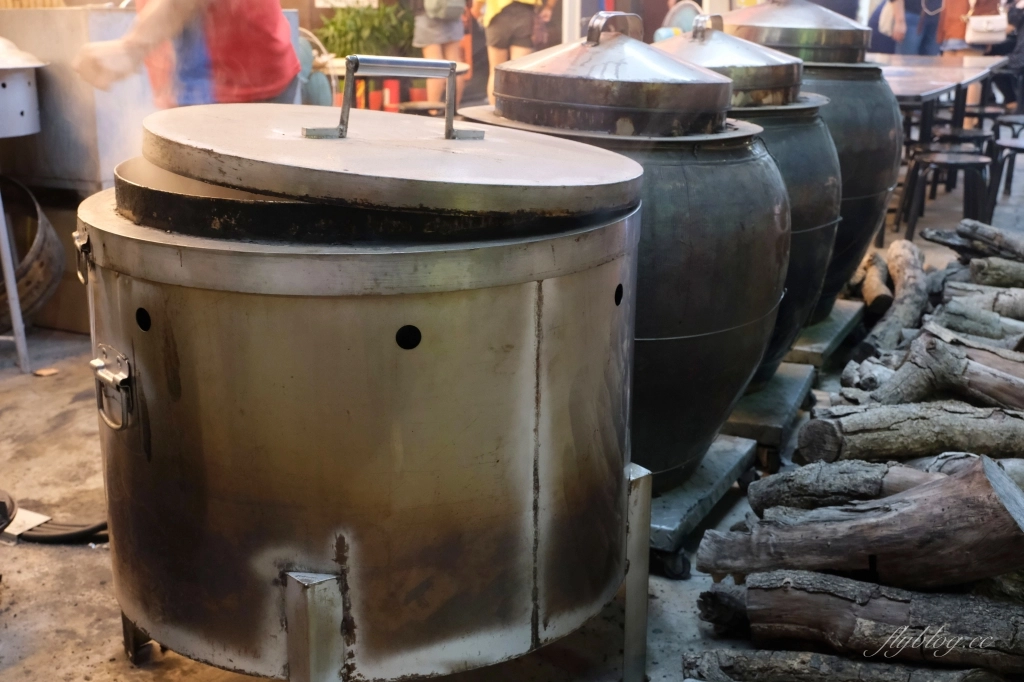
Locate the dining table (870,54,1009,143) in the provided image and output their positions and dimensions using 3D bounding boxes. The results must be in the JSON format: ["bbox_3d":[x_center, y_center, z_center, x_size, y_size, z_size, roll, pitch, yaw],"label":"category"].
[{"bbox_3d":[2.202,-1.274,6.714,0.940,0.700,3.200,9,19,26],"label":"dining table"}]

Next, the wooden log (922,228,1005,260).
[{"bbox_3d":[1.932,-0.423,4.767,0.100,0.090,0.500,-8,19,-26],"label":"wooden log"}]

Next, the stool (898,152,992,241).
[{"bbox_3d":[1.884,-0.564,4.800,0.360,0.450,0.360,0,17,0],"label":"stool"}]

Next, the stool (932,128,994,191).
[{"bbox_3d":[2.303,-0.846,5.736,0.360,0.450,0.360,0,17,0],"label":"stool"}]

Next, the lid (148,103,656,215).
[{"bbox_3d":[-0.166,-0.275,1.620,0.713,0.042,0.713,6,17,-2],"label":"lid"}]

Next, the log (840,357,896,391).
[{"bbox_3d":[1.064,0.089,3.167,0.110,0.100,0.280,16,23,42],"label":"log"}]

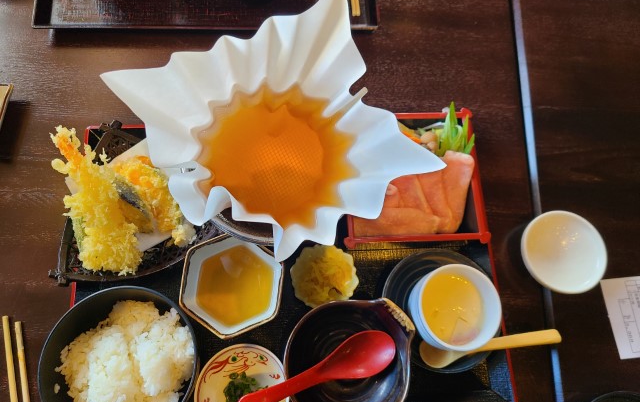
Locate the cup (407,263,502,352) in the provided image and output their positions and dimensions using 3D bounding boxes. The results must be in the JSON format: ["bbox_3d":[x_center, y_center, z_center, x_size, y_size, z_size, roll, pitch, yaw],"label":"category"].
[{"bbox_3d":[0.127,0.105,0.467,0.076,0.065,0.076,1,73,-2],"label":"cup"}]

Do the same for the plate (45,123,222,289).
[{"bbox_3d":[-0.187,-0.002,0.515,0.173,0.050,0.176,-3,73,-3],"label":"plate"}]

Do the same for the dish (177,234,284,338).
[{"bbox_3d":[-0.088,0.088,0.484,0.108,0.042,0.089,27,74,6],"label":"dish"}]

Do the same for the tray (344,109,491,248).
[{"bbox_3d":[0.095,-0.022,0.524,0.143,0.042,0.145,-2,73,-3],"label":"tray"}]

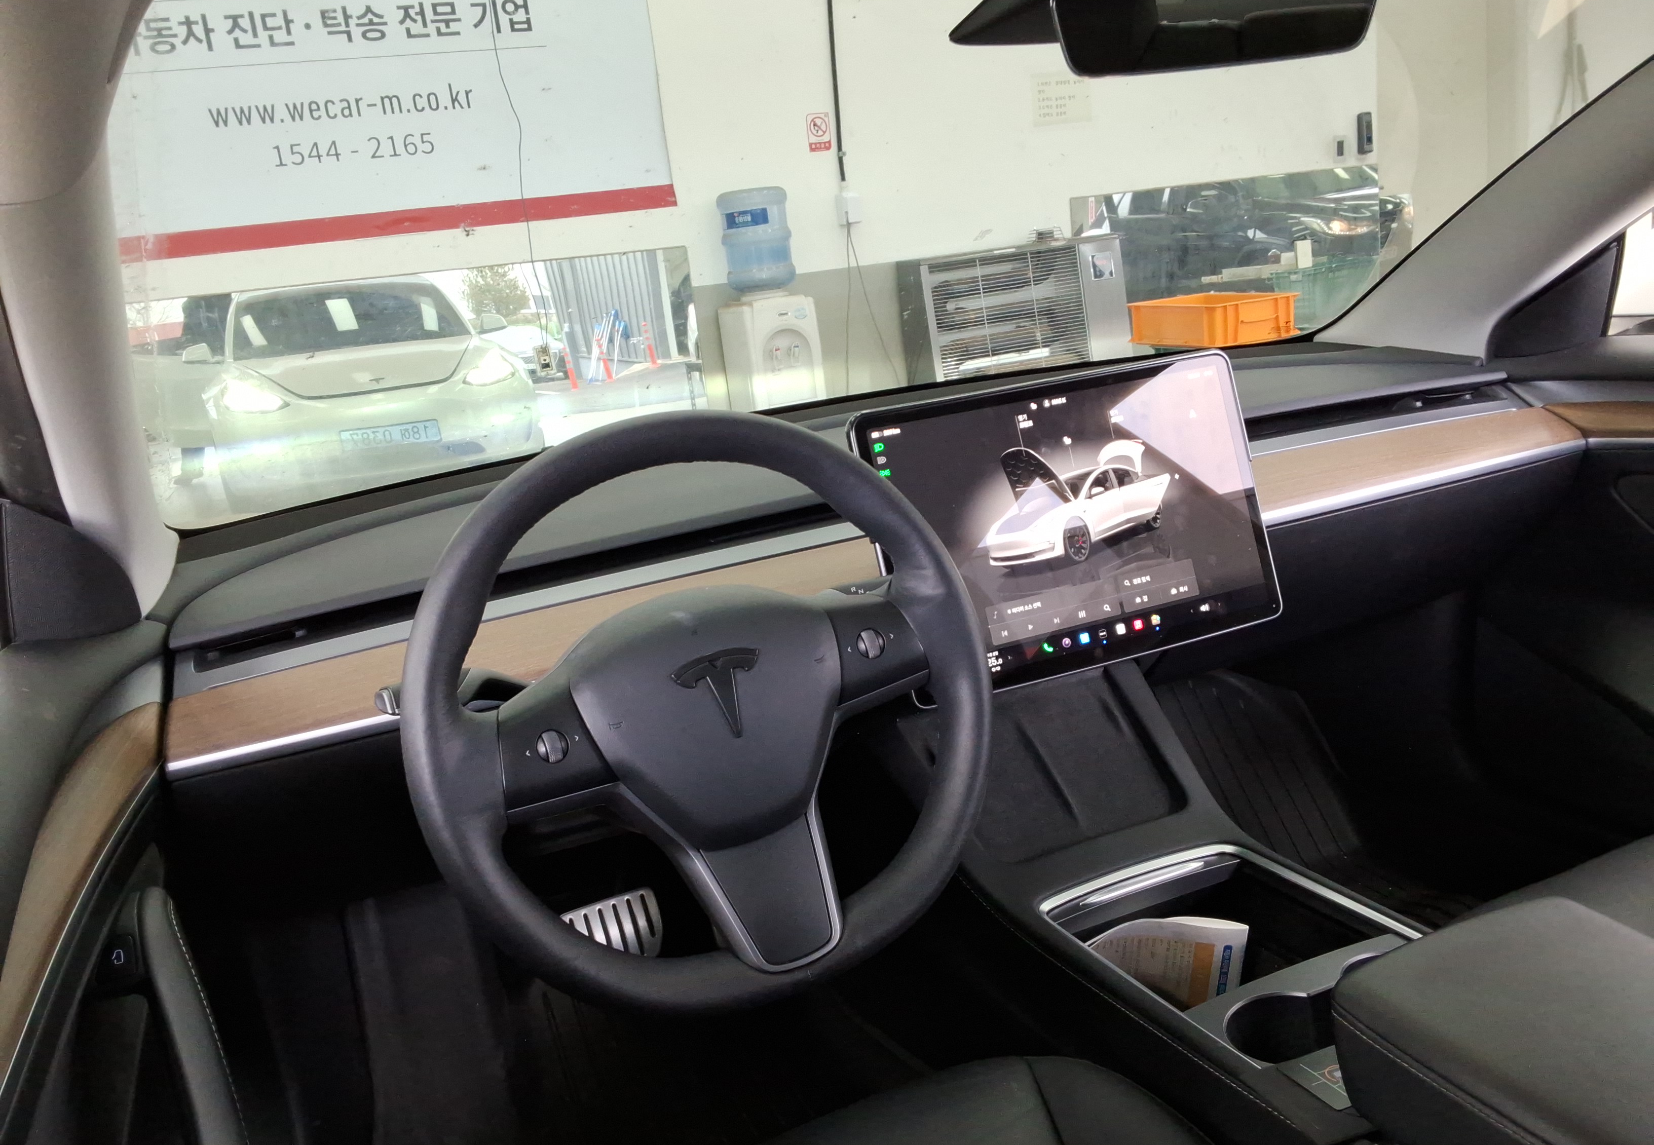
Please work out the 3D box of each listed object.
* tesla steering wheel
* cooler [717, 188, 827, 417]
[{"bbox_3d":[-0.073,0.087,0.818,0.362,0.355,0.090,-17,-2,-22],"label":"tesla steering wheel"},{"bbox_3d":[-0.205,-0.775,5.220,0.288,1.389,0.330,-11,14,-17],"label":"cooler"}]

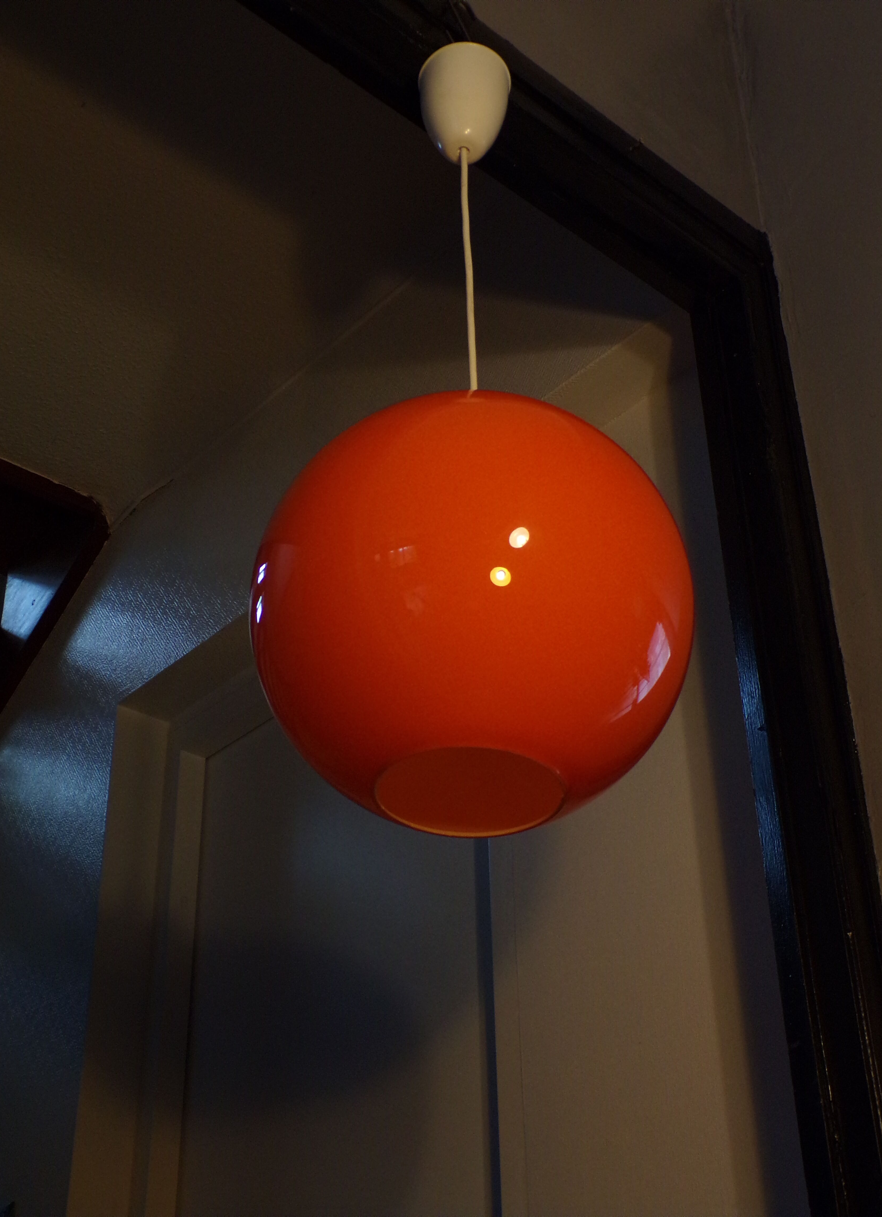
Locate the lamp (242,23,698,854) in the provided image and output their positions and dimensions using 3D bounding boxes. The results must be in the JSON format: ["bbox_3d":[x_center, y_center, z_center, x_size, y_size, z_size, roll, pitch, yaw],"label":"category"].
[{"bbox_3d":[0.019,-0.166,1.121,0.304,0.672,0.304,-1,-29,-1],"label":"lamp"}]

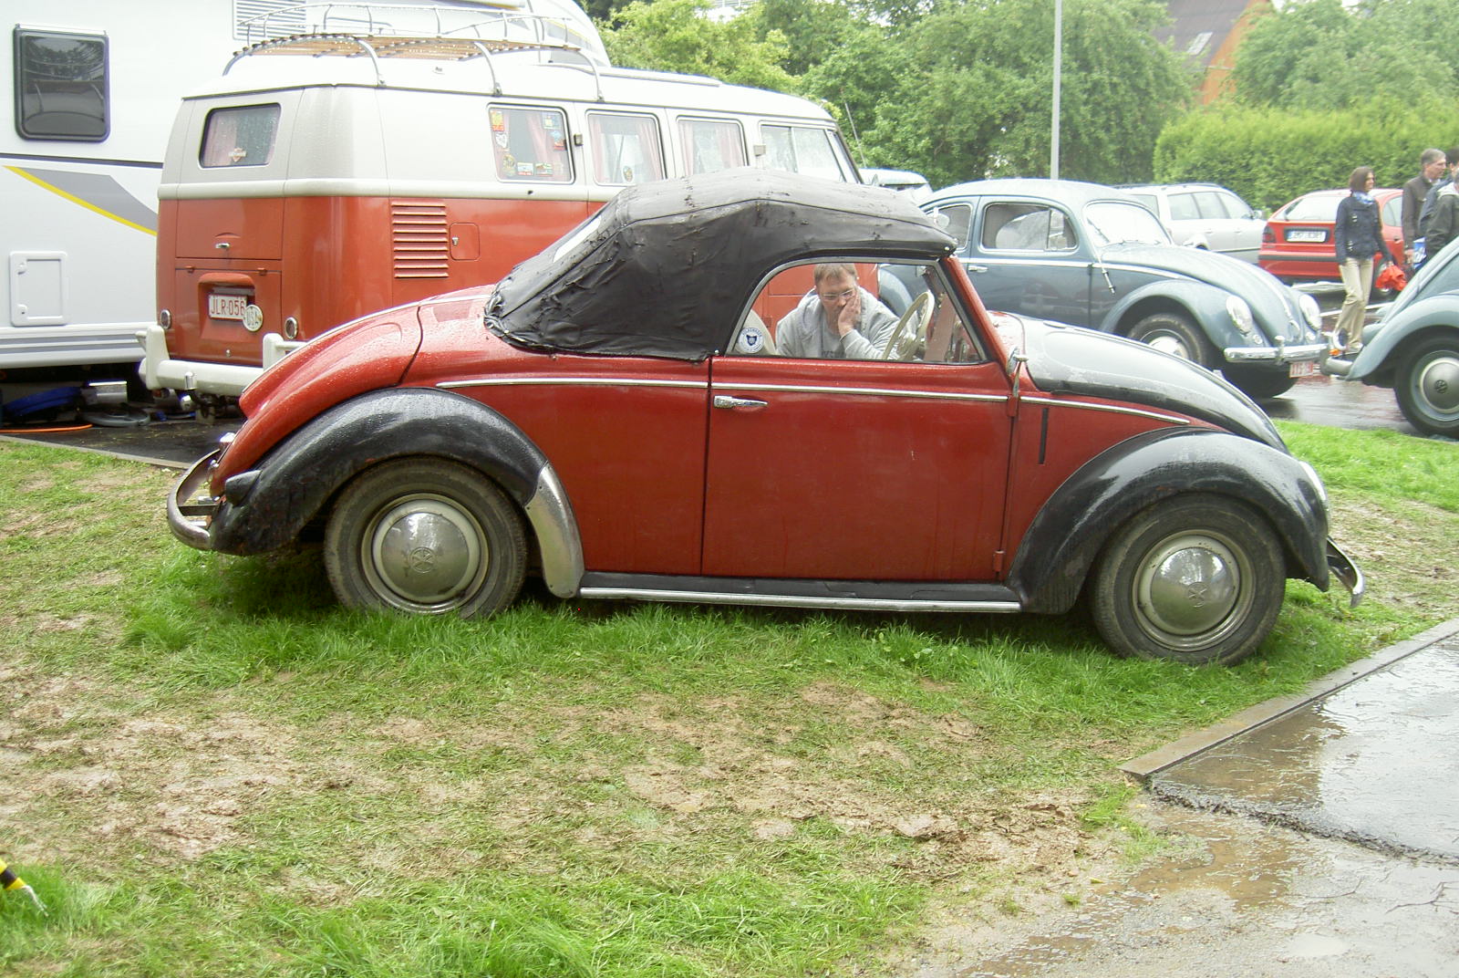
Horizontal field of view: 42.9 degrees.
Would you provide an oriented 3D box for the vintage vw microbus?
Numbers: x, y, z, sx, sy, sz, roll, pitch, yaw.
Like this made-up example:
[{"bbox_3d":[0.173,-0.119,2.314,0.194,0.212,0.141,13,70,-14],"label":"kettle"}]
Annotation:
[{"bbox_3d":[-1.045,-1.435,10.321,4.280,2.120,1.760,-7,11,-44],"label":"vintage vw microbus"}]

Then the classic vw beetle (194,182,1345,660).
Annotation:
[{"bbox_3d":[0.156,-0.325,6.460,4.050,1.480,1.540,3,13,-2],"label":"classic vw beetle"}]

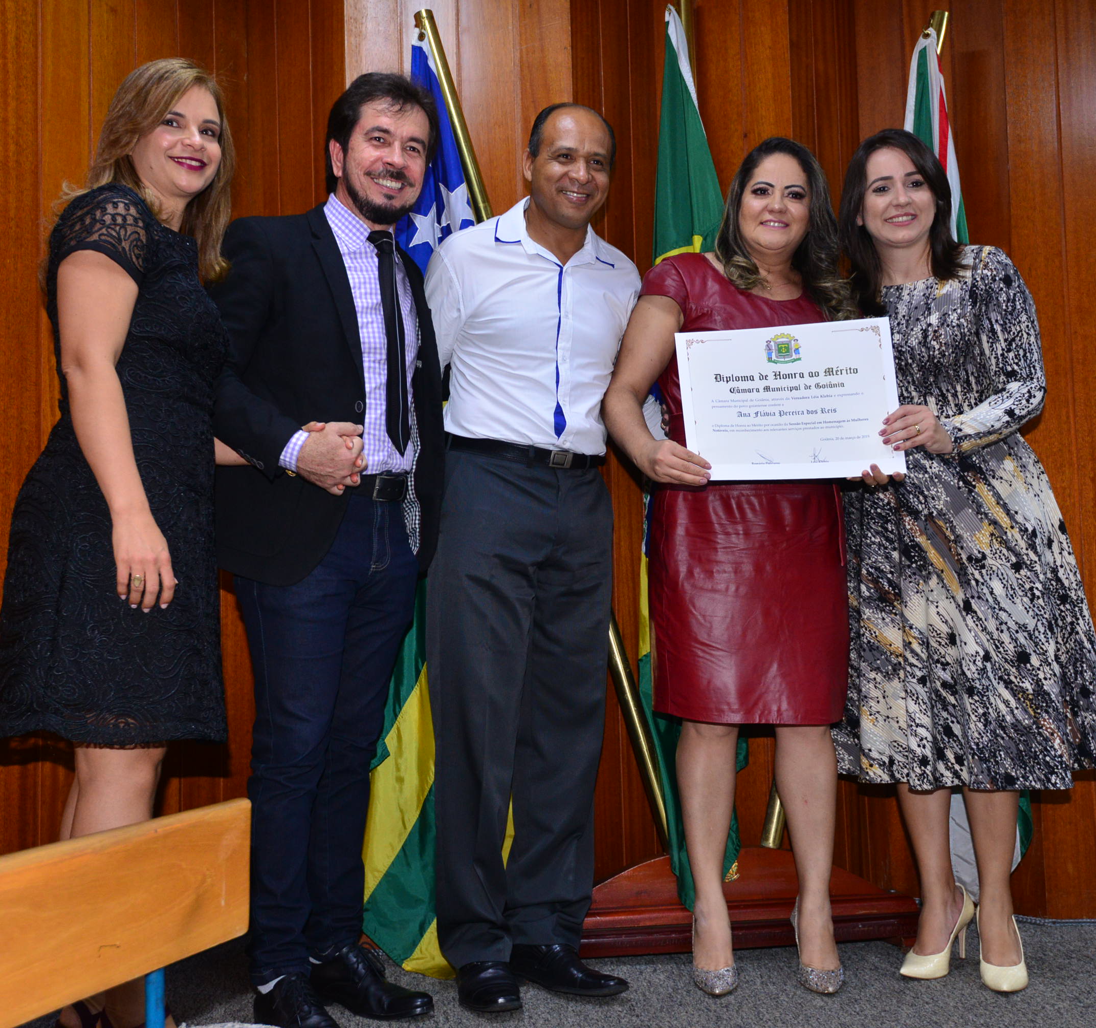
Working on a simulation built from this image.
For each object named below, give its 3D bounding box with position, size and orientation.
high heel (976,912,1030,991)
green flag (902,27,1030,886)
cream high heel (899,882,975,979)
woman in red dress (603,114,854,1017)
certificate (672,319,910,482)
[{"bbox_3d":[0.915,0.856,2.595,0.088,0.150,0.222,-2,-4,14],"label":"high heel"},{"bbox_3d":[0.955,-0.122,2.920,0.320,1.970,0.200,-2,-4,8],"label":"green flag"},{"bbox_3d":[0.803,0.860,2.655,0.218,0.155,0.085,1,-5,-39],"label":"cream high heel"},{"bbox_3d":[0.385,0.083,2.610,0.530,1.720,0.380,-2,-4,2],"label":"woman in red dress"},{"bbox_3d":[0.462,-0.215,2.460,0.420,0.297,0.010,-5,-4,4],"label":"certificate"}]

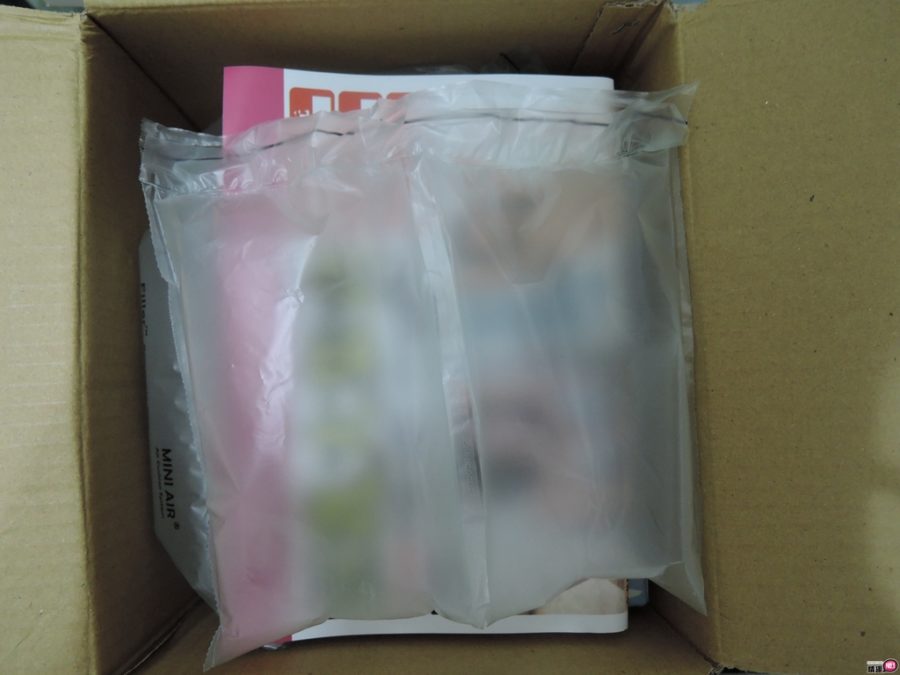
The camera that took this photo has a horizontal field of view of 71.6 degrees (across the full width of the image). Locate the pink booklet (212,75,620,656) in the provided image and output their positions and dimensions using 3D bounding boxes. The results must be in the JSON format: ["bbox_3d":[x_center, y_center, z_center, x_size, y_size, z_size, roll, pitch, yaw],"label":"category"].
[{"bbox_3d":[-0.013,0.008,0.330,0.210,0.010,0.297,-1,88,-2],"label":"pink booklet"}]

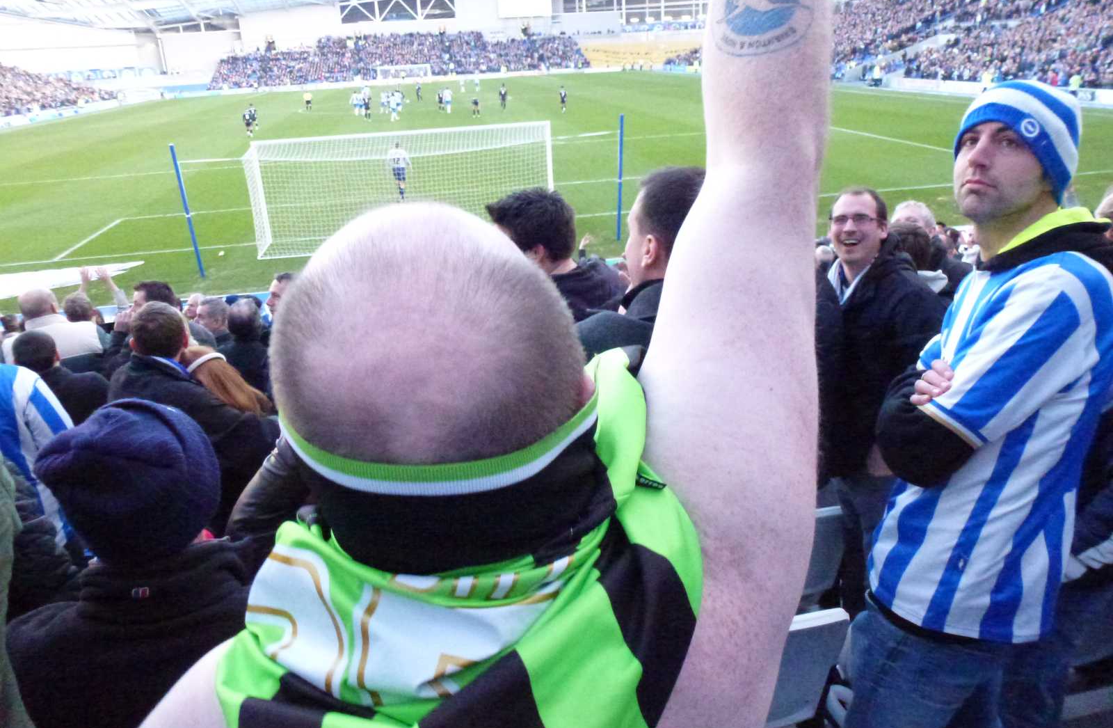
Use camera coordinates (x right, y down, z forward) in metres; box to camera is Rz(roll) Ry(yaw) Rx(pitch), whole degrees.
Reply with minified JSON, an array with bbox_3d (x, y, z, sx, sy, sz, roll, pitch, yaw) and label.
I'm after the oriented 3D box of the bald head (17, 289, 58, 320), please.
[{"bbox_3d":[-2.719,-0.281,4.043,0.170,0.235,0.205,-10,23,-16],"label":"bald head"}]

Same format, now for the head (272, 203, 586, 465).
[{"bbox_3d":[-0.065,0.034,0.428,0.165,0.235,0.205,-5,23,-6],"label":"head"}]

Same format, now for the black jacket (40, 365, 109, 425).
[{"bbox_3d":[-2.273,0.337,3.580,0.530,0.680,0.320,-9,23,-14],"label":"black jacket"}]

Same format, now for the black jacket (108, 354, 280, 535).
[{"bbox_3d":[-1.294,0.260,2.832,0.580,0.700,0.360,-9,23,-15],"label":"black jacket"}]

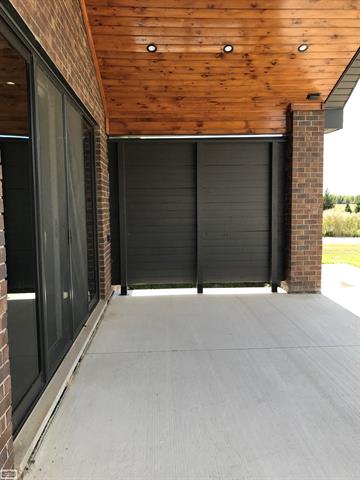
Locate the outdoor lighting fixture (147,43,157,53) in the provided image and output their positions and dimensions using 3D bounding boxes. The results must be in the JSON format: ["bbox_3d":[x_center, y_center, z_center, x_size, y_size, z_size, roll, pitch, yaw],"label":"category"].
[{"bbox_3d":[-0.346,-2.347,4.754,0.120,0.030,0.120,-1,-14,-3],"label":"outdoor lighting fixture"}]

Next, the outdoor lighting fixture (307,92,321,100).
[{"bbox_3d":[1.990,-2.136,5.780,0.190,0.080,0.110,-1,5,-3],"label":"outdoor lighting fixture"}]

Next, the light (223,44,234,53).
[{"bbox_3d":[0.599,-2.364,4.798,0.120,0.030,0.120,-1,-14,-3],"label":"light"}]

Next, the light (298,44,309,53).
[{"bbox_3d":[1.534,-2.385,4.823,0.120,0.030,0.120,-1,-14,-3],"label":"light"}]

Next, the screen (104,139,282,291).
[{"bbox_3d":[0.312,-0.364,6.186,2.836,2.449,0.130,-1,5,-3],"label":"screen"}]

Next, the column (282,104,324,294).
[{"bbox_3d":[1.968,-0.637,6.279,0.486,2.939,0.486,-1,5,-3],"label":"column"}]

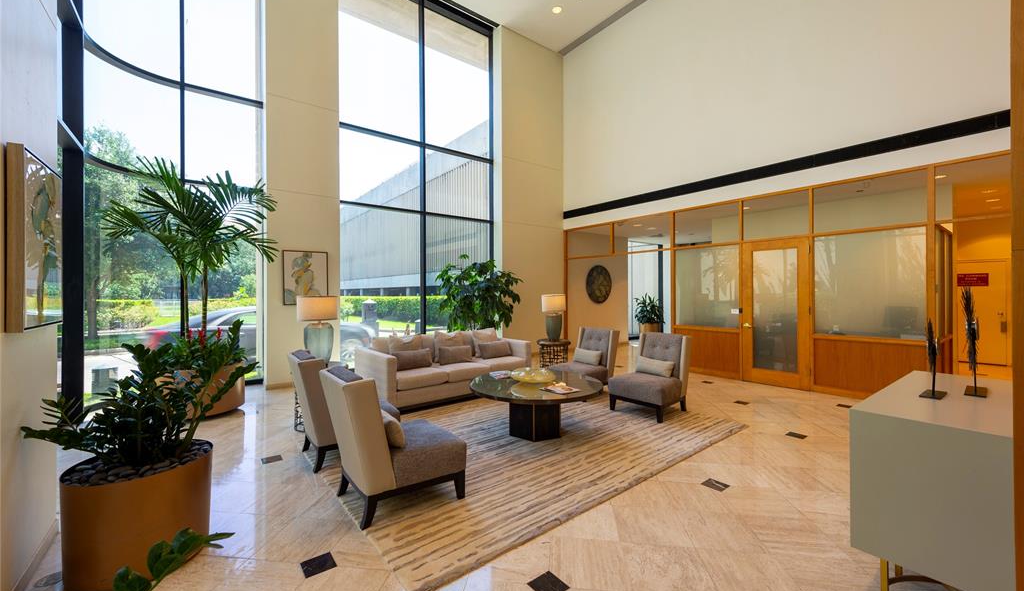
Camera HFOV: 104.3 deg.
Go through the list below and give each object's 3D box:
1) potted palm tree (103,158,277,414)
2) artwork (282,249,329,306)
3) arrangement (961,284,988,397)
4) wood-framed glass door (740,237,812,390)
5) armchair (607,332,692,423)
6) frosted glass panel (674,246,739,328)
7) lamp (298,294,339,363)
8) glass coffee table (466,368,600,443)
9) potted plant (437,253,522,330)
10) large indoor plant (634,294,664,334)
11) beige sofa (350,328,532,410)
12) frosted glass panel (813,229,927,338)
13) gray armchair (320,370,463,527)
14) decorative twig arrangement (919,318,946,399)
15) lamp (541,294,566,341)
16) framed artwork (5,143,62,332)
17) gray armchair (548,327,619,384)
[{"bbox_3d":[-3.831,-0.076,4.885,1.500,2.960,1.550,0,0,-39],"label":"potted palm tree"},{"bbox_3d":[-3.209,-0.274,6.207,0.640,0.815,0.040,0,0,-39],"label":"artwork"},{"bbox_3d":[2.583,0.244,2.219,0.312,0.584,0.099,0,0,-38],"label":"arrangement"},{"bbox_3d":[4.108,0.266,6.213,0.055,2.294,0.920,0,0,-38],"label":"wood-framed glass door"},{"bbox_3d":[1.716,0.949,4.869,0.790,0.910,0.660,0,0,-41],"label":"armchair"},{"bbox_3d":[3.409,-0.152,7.011,0.040,1.405,1.103,0,0,-39],"label":"frosted glass panel"},{"bbox_3d":[-2.115,0.379,4.332,0.398,0.771,0.398,0,0,-38],"label":"lamp"},{"bbox_3d":[0.255,1.159,4.114,1.370,0.500,1.370,0,0,0],"label":"glass coffee table"},{"bbox_3d":[-0.625,0.305,7.669,1.349,2.187,1.349,0,0,-38],"label":"potted plant"},{"bbox_3d":[3.953,0.653,11.403,0.800,1.420,0.800,0,0,-39],"label":"large indoor plant"},{"bbox_3d":[-0.939,0.981,5.774,2.229,0.852,1.221,0,0,-38],"label":"beige sofa"},{"bbox_3d":[4.669,-0.131,5.254,0.040,1.410,1.118,0,0,-38],"label":"frosted glass panel"},{"bbox_3d":[-0.844,0.968,2.789,0.809,0.900,0.650,0,0,-38],"label":"gray armchair"},{"bbox_3d":[2.308,0.339,2.178,0.200,0.420,0.090,0,0,-39],"label":"decorative twig arrangement"},{"bbox_3d":[0.687,0.358,6.533,0.398,0.767,0.398,0,0,0],"label":"lamp"},{"bbox_3d":[-2.415,-0.258,2.029,0.060,0.830,0.680,0,0,-39],"label":"framed artwork"},{"bbox_3d":[1.017,0.945,5.665,0.816,0.902,0.639,0,0,-38],"label":"gray armchair"}]

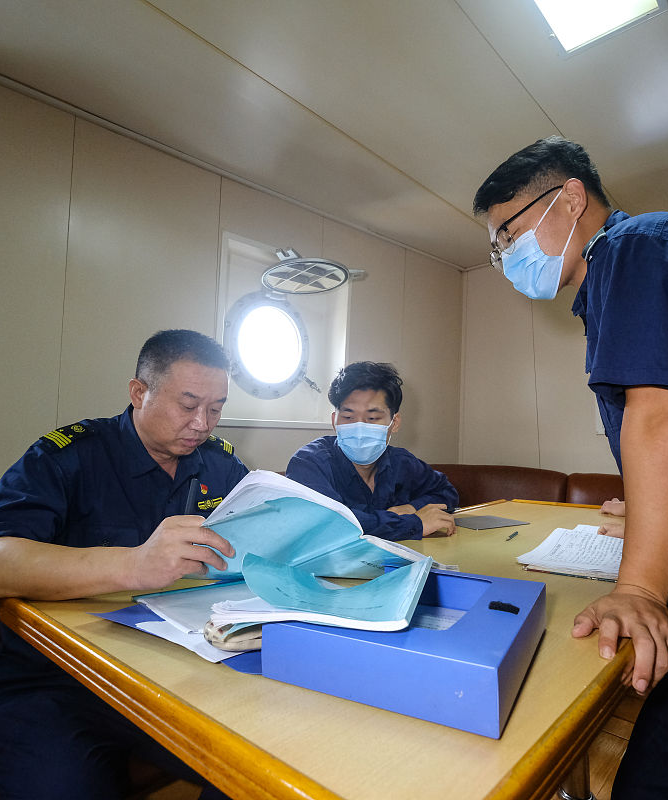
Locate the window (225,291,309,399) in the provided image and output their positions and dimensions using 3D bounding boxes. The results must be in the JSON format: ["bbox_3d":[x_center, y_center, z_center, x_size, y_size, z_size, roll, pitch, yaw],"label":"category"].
[{"bbox_3d":[-0.269,-0.223,2.008,0.060,0.435,0.435,-5,-6,43],"label":"window"}]

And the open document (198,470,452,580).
[{"bbox_3d":[-0.006,0.207,0.833,0.395,0.180,0.275,-3,-5,27],"label":"open document"}]

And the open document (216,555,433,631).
[{"bbox_3d":[0.006,0.199,0.648,0.215,0.075,0.285,-2,-5,16],"label":"open document"}]

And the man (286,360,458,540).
[{"bbox_3d":[0.047,0.504,1.412,0.500,1.170,0.660,3,-6,-33],"label":"man"}]

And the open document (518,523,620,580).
[{"bbox_3d":[0.536,0.297,0.971,0.230,0.030,0.360,-5,-6,43],"label":"open document"}]

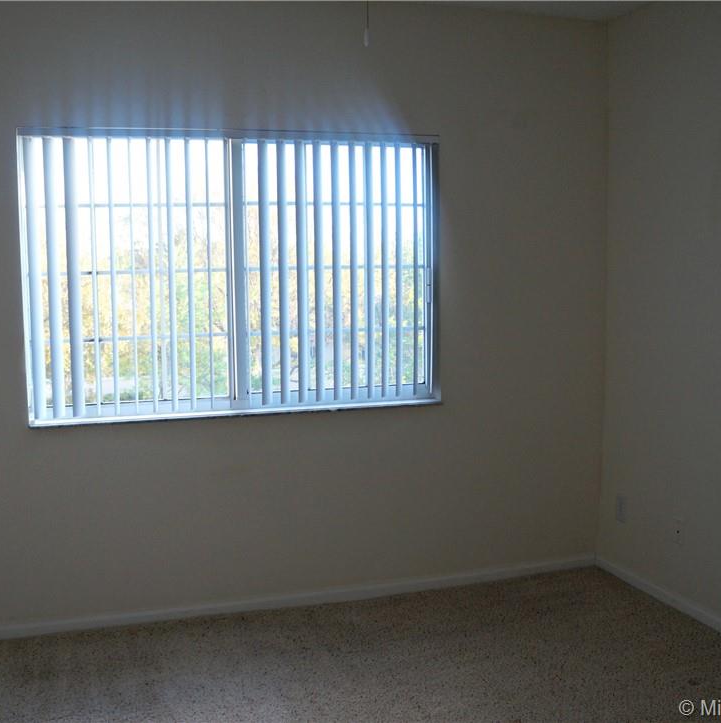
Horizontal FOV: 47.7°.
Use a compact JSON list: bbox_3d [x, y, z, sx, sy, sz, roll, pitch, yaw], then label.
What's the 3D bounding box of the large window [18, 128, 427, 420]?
[{"bbox_3d":[-0.487,-0.369,3.468,1.748,1.175,0.090,-2,6,-16],"label":"large window"}]

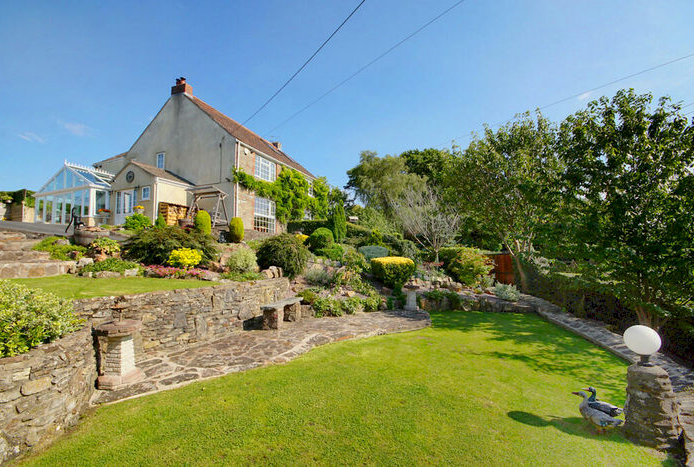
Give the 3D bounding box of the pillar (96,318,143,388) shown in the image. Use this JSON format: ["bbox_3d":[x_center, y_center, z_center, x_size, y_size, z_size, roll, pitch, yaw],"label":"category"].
[{"bbox_3d":[-2.958,1.560,3.820,0.473,0.723,0.473,0,-5,0],"label":"pillar"}]

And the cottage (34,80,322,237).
[{"bbox_3d":[-10.600,-4.400,21.800,11.600,9.600,13.800,0,-1,19],"label":"cottage"}]

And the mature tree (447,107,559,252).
[{"bbox_3d":[5.597,-1.342,10.300,3.700,5.500,3.500,1,-1,-6],"label":"mature tree"}]

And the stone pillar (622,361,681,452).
[{"bbox_3d":[2.713,1.500,2.616,0.320,0.610,0.270,1,-5,-19],"label":"stone pillar"}]

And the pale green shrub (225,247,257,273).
[{"bbox_3d":[-3.195,0.822,8.900,0.918,0.851,0.918,0,-5,0],"label":"pale green shrub"}]

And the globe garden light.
[{"bbox_3d":[2.651,1.003,2.616,0.243,0.335,0.243,0,-5,0],"label":"globe garden light"}]

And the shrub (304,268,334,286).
[{"bbox_3d":[-0.850,1.312,8.700,0.880,0.540,0.750,-1,-4,0],"label":"shrub"}]

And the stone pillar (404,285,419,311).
[{"bbox_3d":[1.658,1.646,7.500,0.400,0.650,0.400,1,-1,-6],"label":"stone pillar"}]

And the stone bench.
[{"bbox_3d":[-1.436,1.811,6.650,0.380,0.470,1.280,-2,-4,14],"label":"stone bench"}]

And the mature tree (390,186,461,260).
[{"bbox_3d":[3.014,-0.307,11.200,2.700,3.100,2.600,1,-1,-6],"label":"mature tree"}]

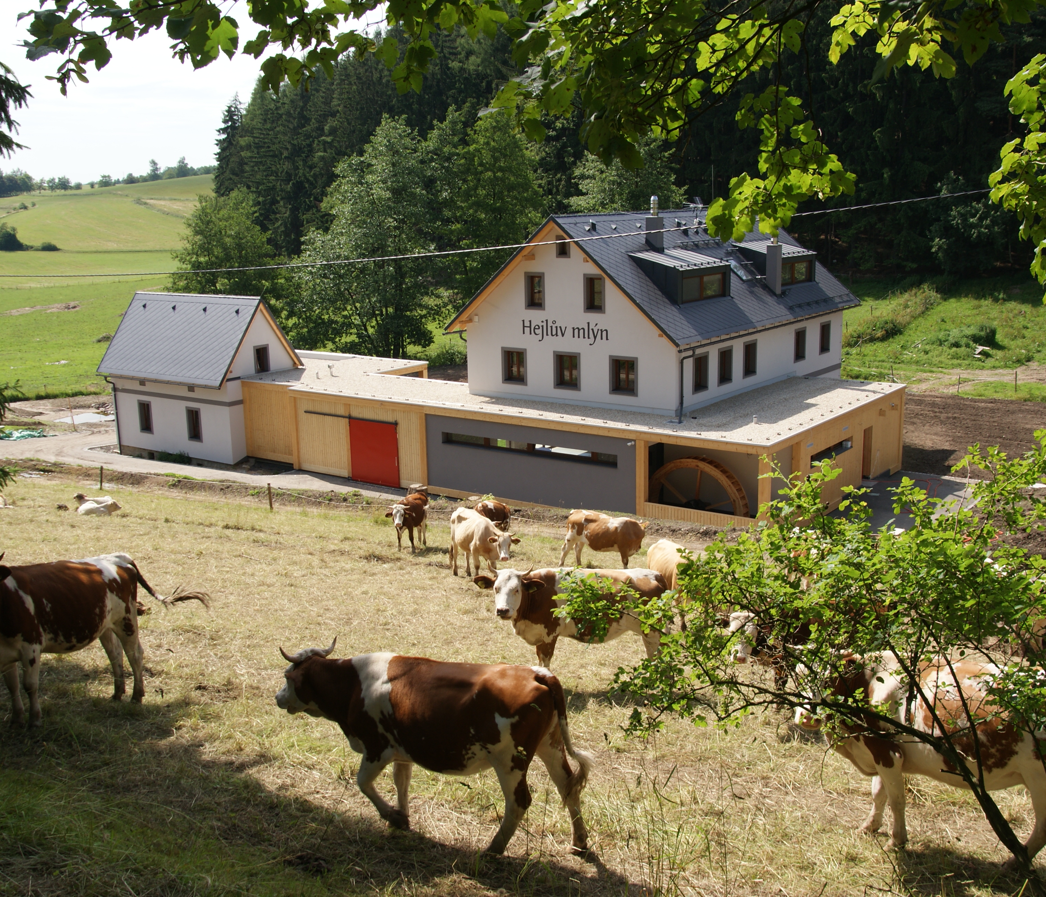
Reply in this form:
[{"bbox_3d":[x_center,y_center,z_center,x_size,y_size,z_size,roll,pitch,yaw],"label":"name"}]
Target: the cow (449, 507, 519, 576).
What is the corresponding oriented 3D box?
[{"bbox_3d":[-0.741,1.982,19.500,0.720,1.420,2.200,-7,10,-24],"label":"cow"}]

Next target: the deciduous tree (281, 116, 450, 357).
[{"bbox_3d":[-11.031,-14.763,73.961,11.500,17.795,11.500,-2,13,0],"label":"deciduous tree"}]

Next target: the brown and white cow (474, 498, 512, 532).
[{"bbox_3d":[-0.747,1.946,25.200,0.680,1.400,2.100,5,7,27],"label":"brown and white cow"}]

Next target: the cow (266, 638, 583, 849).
[{"bbox_3d":[-0.723,2.197,7.680,2.420,1.430,0.700,5,14,19],"label":"cow"}]

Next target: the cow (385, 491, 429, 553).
[{"bbox_3d":[-2.848,1.783,25.000,0.650,1.400,2.200,2,6,14],"label":"cow"}]

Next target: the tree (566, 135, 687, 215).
[{"bbox_3d":[8.051,-16.707,79.761,9.400,15.983,9.400,-2,13,0],"label":"tree"}]

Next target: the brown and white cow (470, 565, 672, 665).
[{"bbox_3d":[0.649,2.242,12.350,2.250,1.450,0.700,0,11,-26],"label":"brown and white cow"}]

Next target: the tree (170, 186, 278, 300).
[{"bbox_3d":[-25.239,-15.083,86.506,9.400,13.669,9.400,-2,13,0],"label":"tree"}]

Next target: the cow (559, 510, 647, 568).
[{"bbox_3d":[1.935,2.213,24.000,2.100,1.400,0.650,2,12,-10],"label":"cow"}]

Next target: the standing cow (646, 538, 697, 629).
[{"bbox_3d":[2.688,2.412,16.400,0.680,1.420,2.200,-7,10,-24],"label":"standing cow"}]

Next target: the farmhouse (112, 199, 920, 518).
[{"bbox_3d":[-1.356,-5.888,50.177,37.760,11.680,21.520,8,16,37],"label":"farmhouse"}]

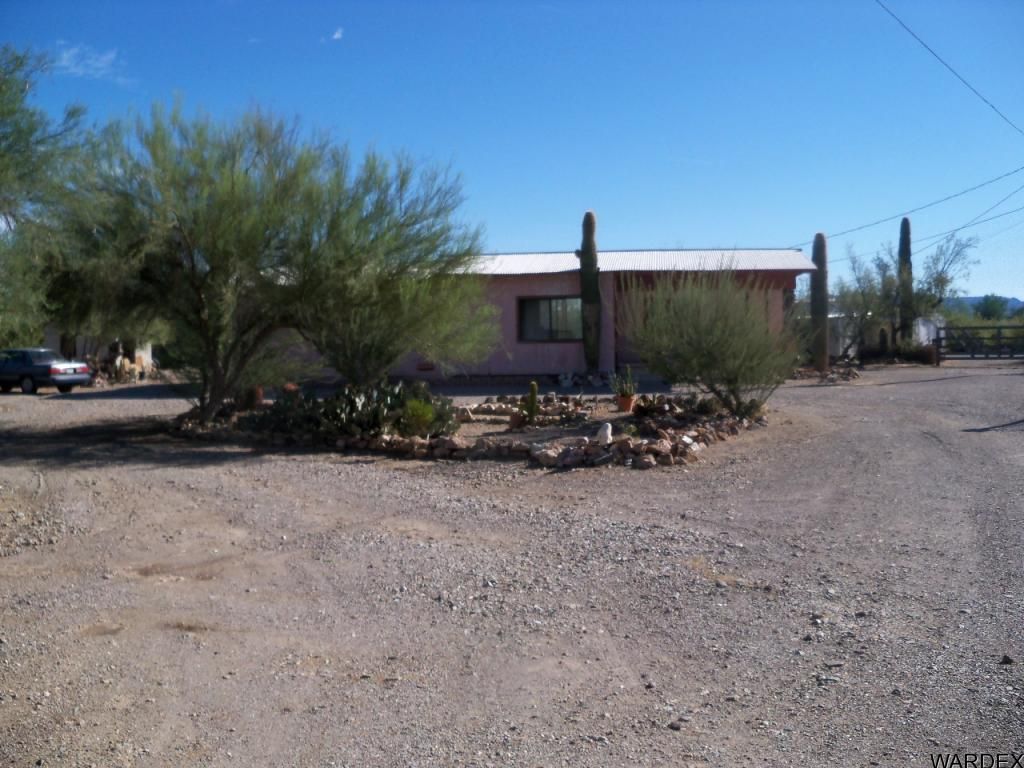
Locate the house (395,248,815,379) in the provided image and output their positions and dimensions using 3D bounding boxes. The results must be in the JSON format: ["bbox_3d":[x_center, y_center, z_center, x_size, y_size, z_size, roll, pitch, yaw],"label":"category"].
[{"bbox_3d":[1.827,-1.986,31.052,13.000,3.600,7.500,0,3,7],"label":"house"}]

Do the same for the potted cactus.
[{"bbox_3d":[2.058,0.074,19.036,0.480,0.850,0.480,-1,3,0],"label":"potted cactus"}]

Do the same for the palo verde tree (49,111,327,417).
[{"bbox_3d":[-5.451,-2.003,17.111,4.600,5.250,4.600,-1,3,0],"label":"palo verde tree"}]

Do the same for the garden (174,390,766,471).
[{"bbox_3d":[-0.496,0.439,16.552,9.600,0.450,9.000,-1,3,0],"label":"garden"}]

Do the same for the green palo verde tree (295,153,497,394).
[{"bbox_3d":[-2.279,-1.913,19.421,4.200,4.750,4.200,-1,3,0],"label":"green palo verde tree"}]

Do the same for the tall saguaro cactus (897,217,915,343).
[{"bbox_3d":[15.626,-3.671,40.865,0.550,5.600,0.550,-1,3,0],"label":"tall saguaro cactus"}]

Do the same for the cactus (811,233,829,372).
[{"bbox_3d":[9.214,-2.446,30.916,0.500,4.200,0.500,-1,3,0],"label":"cactus"}]

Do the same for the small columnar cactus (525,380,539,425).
[{"bbox_3d":[0.316,0.234,16.941,0.200,0.700,0.200,-1,3,0],"label":"small columnar cactus"}]

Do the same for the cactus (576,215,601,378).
[{"bbox_3d":[1.957,-2.232,26.116,0.560,4.250,0.540,-1,3,0],"label":"cactus"}]

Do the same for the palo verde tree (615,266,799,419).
[{"bbox_3d":[3.286,-0.720,17.389,3.000,2.500,2.900,-1,3,0],"label":"palo verde tree"}]

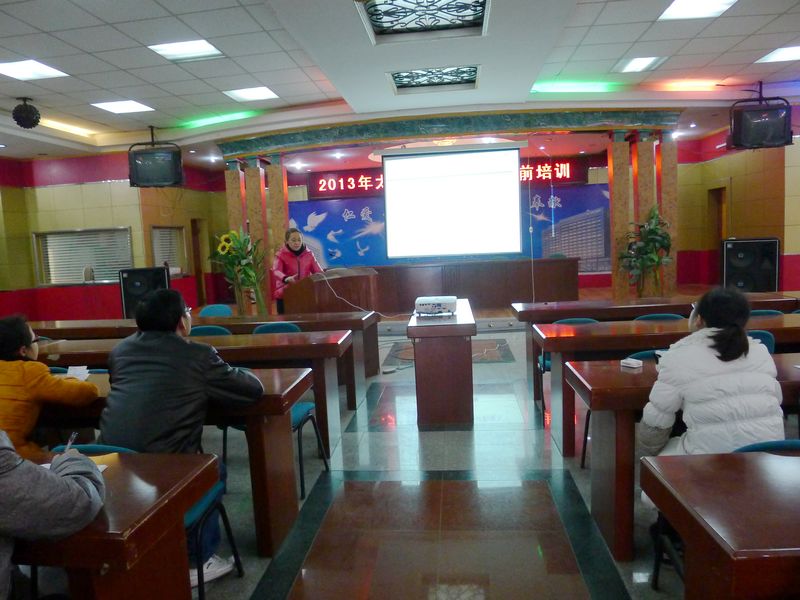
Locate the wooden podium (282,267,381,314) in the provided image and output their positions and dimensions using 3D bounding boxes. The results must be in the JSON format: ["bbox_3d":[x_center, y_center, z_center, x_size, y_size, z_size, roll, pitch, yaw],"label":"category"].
[{"bbox_3d":[-0.799,0.198,6.755,1.000,1.040,0.600,-9,9,-44],"label":"wooden podium"}]

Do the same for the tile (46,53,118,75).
[{"bbox_3d":[-3.407,-2.524,5.954,0.600,0.020,0.590,-2,6,6],"label":"tile"}]

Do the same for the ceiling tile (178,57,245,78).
[{"bbox_3d":[-2.064,-2.582,6.178,0.600,0.020,0.600,-2,6,6],"label":"ceiling tile"}]

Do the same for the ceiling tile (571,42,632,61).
[{"bbox_3d":[2.261,-2.782,6.272,0.600,0.020,0.600,-2,7,6],"label":"ceiling tile"}]

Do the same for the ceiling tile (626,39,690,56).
[{"bbox_3d":[2.927,-2.853,6.298,0.600,0.020,0.590,-2,6,6],"label":"ceiling tile"}]

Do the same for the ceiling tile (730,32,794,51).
[{"bbox_3d":[4.080,-2.903,6.239,0.600,0.020,0.600,-2,6,6],"label":"ceiling tile"}]

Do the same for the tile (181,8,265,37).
[{"bbox_3d":[-1.570,-2.464,4.931,0.600,0.020,0.600,-2,7,6],"label":"tile"}]

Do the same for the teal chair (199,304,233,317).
[{"bbox_3d":[-1.915,0.459,5.862,0.450,0.800,0.520,-4,6,-8],"label":"teal chair"}]

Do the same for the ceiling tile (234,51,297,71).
[{"bbox_3d":[-1.448,-2.602,6.067,0.600,0.020,0.600,-2,6,6],"label":"ceiling tile"}]

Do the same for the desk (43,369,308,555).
[{"bbox_3d":[-1.492,0.803,2.826,2.100,0.770,0.510,-2,7,6],"label":"desk"}]

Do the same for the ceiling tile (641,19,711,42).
[{"bbox_3d":[2.833,-2.786,5.715,0.600,0.020,0.600,-2,6,6],"label":"ceiling tile"}]

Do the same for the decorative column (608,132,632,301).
[{"bbox_3d":[3.447,-1.280,8.739,0.270,2.640,0.300,-2,7,6],"label":"decorative column"}]

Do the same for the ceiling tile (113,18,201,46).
[{"bbox_3d":[-2.181,-2.443,5.039,0.600,0.020,0.600,-2,7,6],"label":"ceiling tile"}]

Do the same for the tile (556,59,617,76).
[{"bbox_3d":[2.323,-2.856,6.862,0.600,0.020,0.600,-2,7,6],"label":"tile"}]

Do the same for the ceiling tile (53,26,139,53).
[{"bbox_3d":[-2.795,-2.421,5.146,0.600,0.020,0.600,-2,7,6],"label":"ceiling tile"}]

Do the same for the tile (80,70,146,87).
[{"bbox_3d":[-3.364,-2.590,6.536,0.600,0.020,0.590,-2,6,6],"label":"tile"}]

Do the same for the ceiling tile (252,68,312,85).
[{"bbox_3d":[-1.424,-2.699,6.723,0.600,0.020,0.590,-2,6,6],"label":"ceiling tile"}]

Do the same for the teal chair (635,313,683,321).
[{"bbox_3d":[1.918,0.463,4.275,0.460,0.780,0.520,-2,7,6],"label":"teal chair"}]

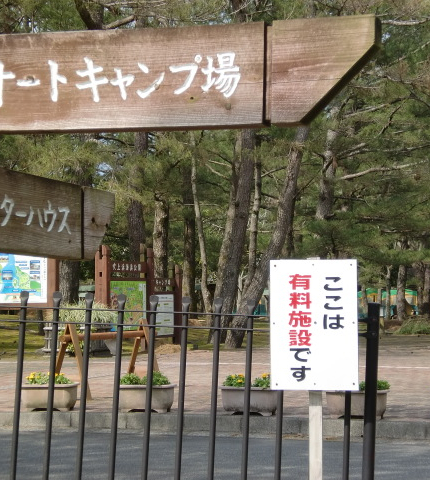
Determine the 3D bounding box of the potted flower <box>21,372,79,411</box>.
[{"bbox_3d":[-1.728,1.594,15.755,0.634,0.389,0.287,-1,-2,18],"label":"potted flower"}]

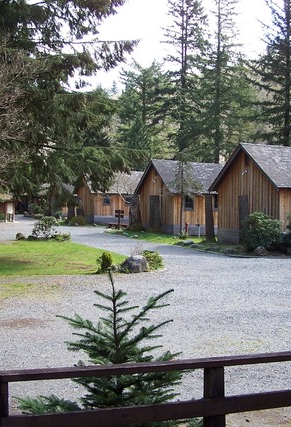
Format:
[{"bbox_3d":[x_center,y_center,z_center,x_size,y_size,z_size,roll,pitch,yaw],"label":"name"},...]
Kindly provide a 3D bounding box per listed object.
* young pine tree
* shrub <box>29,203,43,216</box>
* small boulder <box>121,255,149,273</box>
[{"bbox_3d":[-0.256,1.128,5.000,1.376,1.312,1.350,1,1,0],"label":"young pine tree"},{"bbox_3d":[-11.514,-0.423,66.000,1.479,1.479,1.500,1,1,0],"label":"shrub"},{"bbox_3d":[-0.292,1.455,18.269,0.819,0.512,0.700,1,1,0],"label":"small boulder"}]

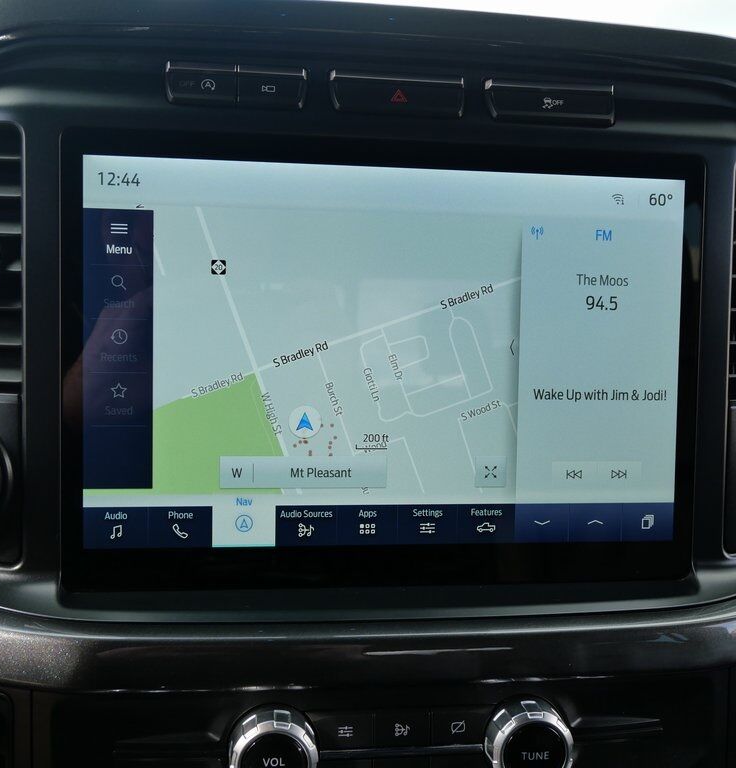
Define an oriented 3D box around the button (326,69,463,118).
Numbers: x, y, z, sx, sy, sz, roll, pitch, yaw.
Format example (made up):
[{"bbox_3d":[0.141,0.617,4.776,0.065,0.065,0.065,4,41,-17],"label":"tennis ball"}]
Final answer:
[{"bbox_3d":[0.013,-0.122,0.378,0.057,0.017,0.010,1,-3,-7],"label":"button"}]

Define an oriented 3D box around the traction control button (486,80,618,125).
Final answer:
[{"bbox_3d":[0.080,-0.121,0.387,0.056,0.017,0.010,1,-3,-7],"label":"traction control button"}]

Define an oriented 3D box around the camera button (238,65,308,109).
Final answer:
[{"bbox_3d":[-0.040,-0.123,0.371,0.028,0.017,0.010,1,-3,-7],"label":"camera button"}]

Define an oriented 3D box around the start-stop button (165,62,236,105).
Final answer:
[{"bbox_3d":[-0.069,-0.123,0.367,0.028,0.017,0.010,1,-3,-7],"label":"start-stop button"}]

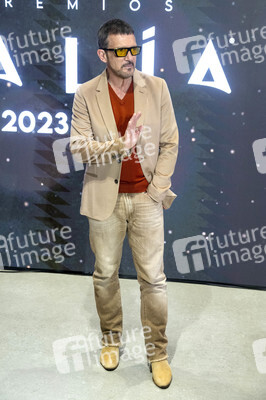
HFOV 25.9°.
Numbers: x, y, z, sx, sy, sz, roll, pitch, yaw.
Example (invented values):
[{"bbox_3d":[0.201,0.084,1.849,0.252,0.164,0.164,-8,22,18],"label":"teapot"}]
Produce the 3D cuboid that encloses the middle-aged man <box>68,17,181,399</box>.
[{"bbox_3d":[-0.042,0.034,2.820,0.530,1.750,0.520,0,15,-4],"label":"middle-aged man"}]

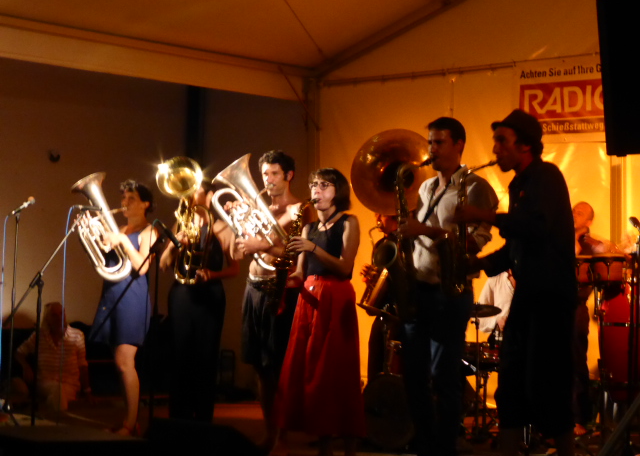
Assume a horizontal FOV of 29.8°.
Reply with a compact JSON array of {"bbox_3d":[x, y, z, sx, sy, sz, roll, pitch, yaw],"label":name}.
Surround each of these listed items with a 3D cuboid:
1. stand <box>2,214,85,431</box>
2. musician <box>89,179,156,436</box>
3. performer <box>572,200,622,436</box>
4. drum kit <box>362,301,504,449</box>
[{"bbox_3d":[-1.728,0.621,7.350,0.600,1.390,0.520,2,-6,-11],"label":"stand"},{"bbox_3d":[-1.280,0.519,7.750,0.460,1.650,0.440,3,-7,-25],"label":"musician"},{"bbox_3d":[2.022,0.674,8.950,0.550,1.740,0.480,1,-6,-6],"label":"performer"},{"bbox_3d":[0.785,1.001,8.100,1.050,0.950,0.880,-4,-7,37],"label":"drum kit"}]

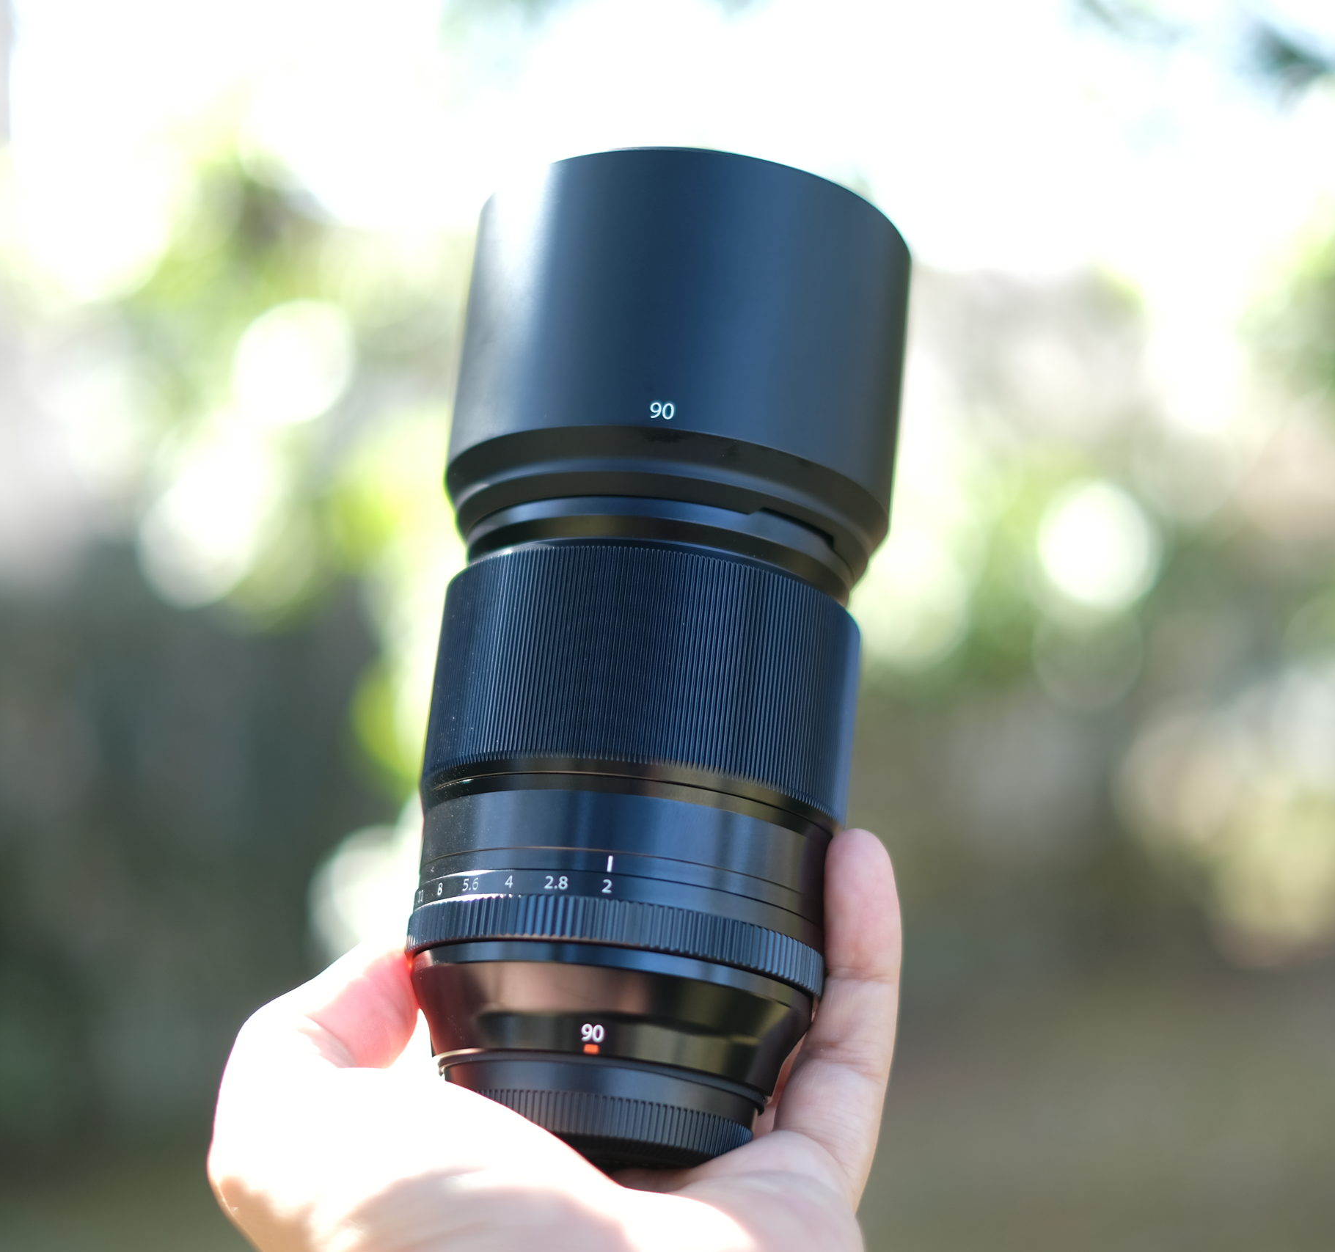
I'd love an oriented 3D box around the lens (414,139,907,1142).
[{"bbox_3d":[-0.004,0.011,0.494,0.082,0.173,0.082,5,-20,3],"label":"lens"}]

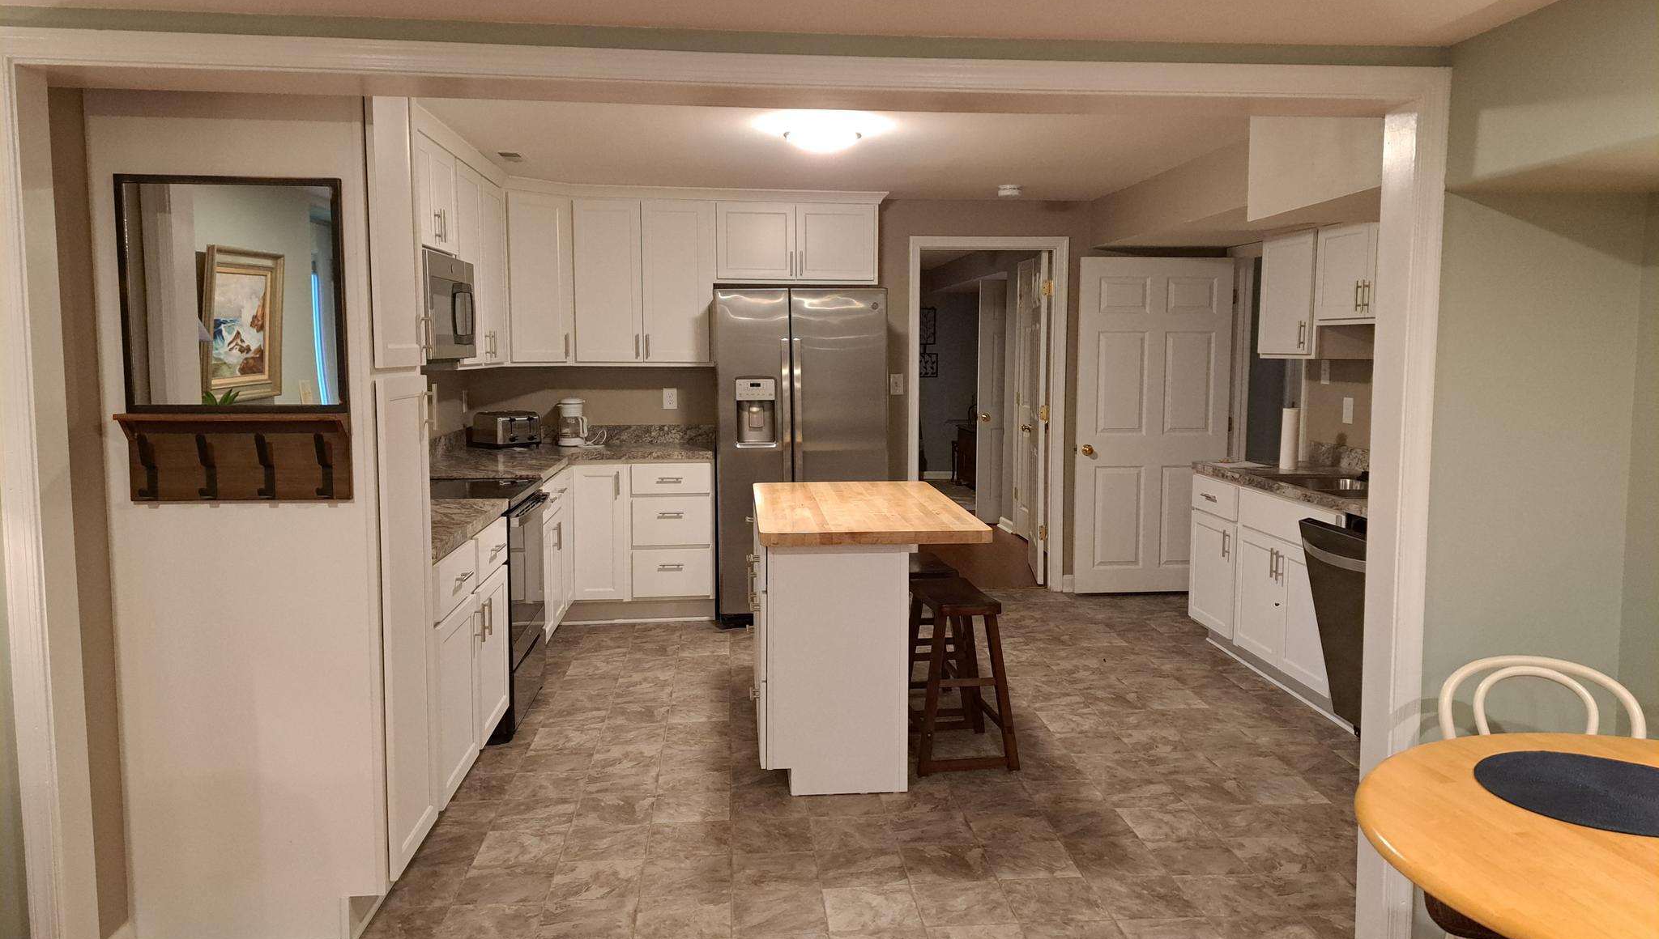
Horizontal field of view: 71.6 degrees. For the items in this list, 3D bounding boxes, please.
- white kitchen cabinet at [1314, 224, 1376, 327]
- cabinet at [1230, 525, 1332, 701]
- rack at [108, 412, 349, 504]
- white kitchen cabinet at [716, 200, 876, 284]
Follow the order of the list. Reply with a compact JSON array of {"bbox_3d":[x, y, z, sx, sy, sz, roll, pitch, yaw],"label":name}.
[{"bbox_3d":[2.377,-0.822,4.760,0.320,0.412,0.835,0,6,-5],"label":"white kitchen cabinet"},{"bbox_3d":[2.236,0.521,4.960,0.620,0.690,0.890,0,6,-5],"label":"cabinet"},{"bbox_3d":[-1.385,-0.028,2.682,0.510,0.210,0.120,0,6,-5],"label":"rack"},{"bbox_3d":[-0.191,-1.263,6.478,0.908,0.460,0.325,0,6,-5],"label":"white kitchen cabinet"}]

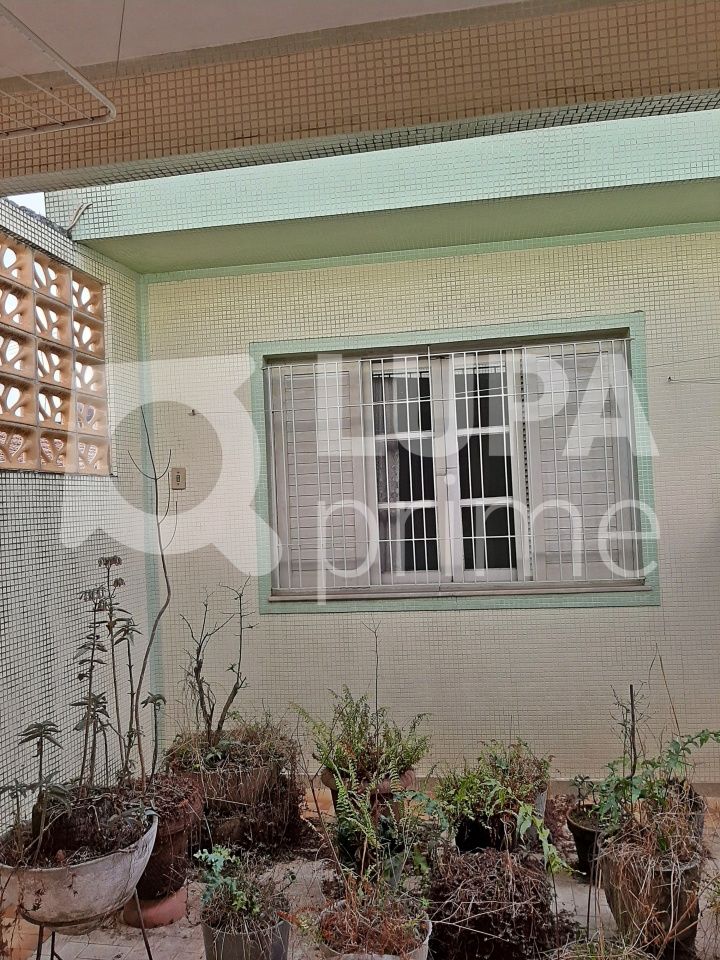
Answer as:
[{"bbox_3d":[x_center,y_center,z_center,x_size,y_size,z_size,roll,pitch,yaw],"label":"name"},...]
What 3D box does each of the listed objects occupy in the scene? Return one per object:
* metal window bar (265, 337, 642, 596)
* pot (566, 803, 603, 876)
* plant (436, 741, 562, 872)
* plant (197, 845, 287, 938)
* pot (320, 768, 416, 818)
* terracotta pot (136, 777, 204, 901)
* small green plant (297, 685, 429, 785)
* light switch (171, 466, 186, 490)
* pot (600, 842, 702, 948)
[{"bbox_3d":[0.435,-0.056,3.780,1.862,1.186,0.050,-2,-2,9],"label":"metal window bar"},{"bbox_3d":[0.931,1.410,2.900,0.256,0.220,0.256,-3,-2,8],"label":"pot"},{"bbox_3d":[0.563,1.260,3.000,0.500,0.400,0.450,-3,-2,8],"label":"plant"},{"bbox_3d":[-0.353,1.212,2.250,0.280,0.190,0.270,-3,-2,8],"label":"plant"},{"bbox_3d":[0.039,1.370,3.080,0.390,0.350,0.390,-3,-2,0],"label":"pot"},{"bbox_3d":[-0.764,1.341,2.770,0.390,0.320,0.390,-3,-2,0],"label":"terracotta pot"},{"bbox_3d":[0.014,1.031,3.080,0.530,0.350,0.460,-3,-2,8],"label":"small green plant"},{"bbox_3d":[-0.967,-0.008,3.985,0.079,0.115,0.014,-2,-2,9],"label":"light switch"},{"bbox_3d":[0.980,1.366,2.500,0.338,0.280,0.338,-3,-2,8],"label":"pot"}]

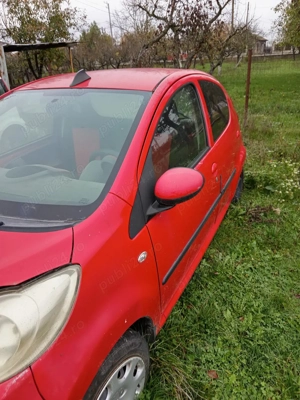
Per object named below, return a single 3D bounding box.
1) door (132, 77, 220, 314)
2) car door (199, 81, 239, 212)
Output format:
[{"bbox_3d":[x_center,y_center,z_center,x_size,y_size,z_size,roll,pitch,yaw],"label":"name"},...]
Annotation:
[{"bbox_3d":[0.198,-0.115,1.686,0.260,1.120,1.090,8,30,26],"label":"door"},{"bbox_3d":[0.593,-0.501,2.409,0.250,1.090,0.810,8,30,26],"label":"car door"}]

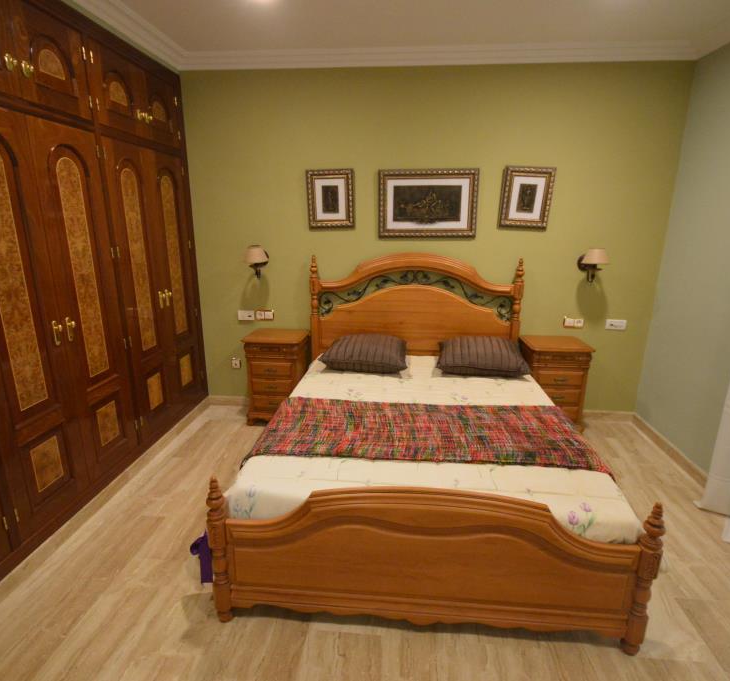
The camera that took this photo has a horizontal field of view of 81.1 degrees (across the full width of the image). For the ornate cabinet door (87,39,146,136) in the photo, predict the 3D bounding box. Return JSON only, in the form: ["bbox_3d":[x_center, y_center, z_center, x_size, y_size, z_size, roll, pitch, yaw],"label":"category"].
[{"bbox_3d":[-1.371,-1.371,2.364,0.035,0.375,0.410,2,15,4],"label":"ornate cabinet door"}]

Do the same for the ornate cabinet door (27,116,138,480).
[{"bbox_3d":[-1.421,-0.153,2.216,0.035,1.765,0.425,2,15,4],"label":"ornate cabinet door"}]

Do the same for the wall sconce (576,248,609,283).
[{"bbox_3d":[1.667,-0.542,3.114,0.195,0.245,0.250,2,15,4],"label":"wall sconce"}]

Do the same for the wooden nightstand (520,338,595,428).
[{"bbox_3d":[1.382,0.361,3.186,0.430,0.680,0.390,2,15,4],"label":"wooden nightstand"}]

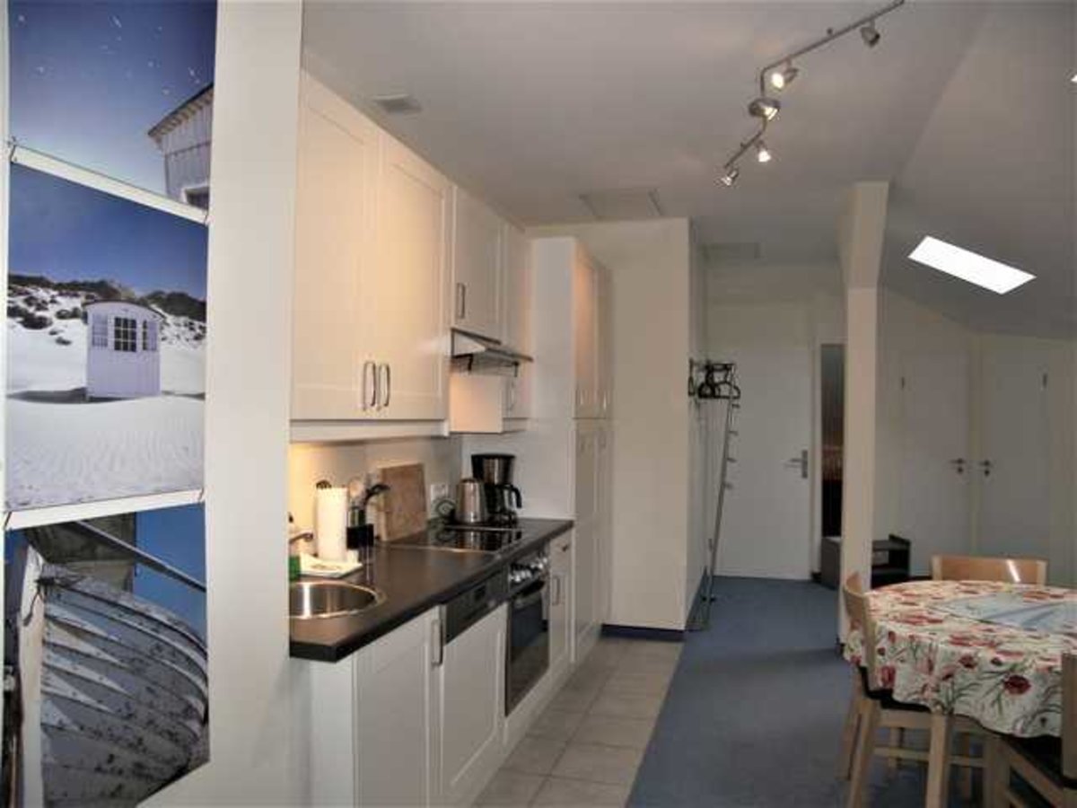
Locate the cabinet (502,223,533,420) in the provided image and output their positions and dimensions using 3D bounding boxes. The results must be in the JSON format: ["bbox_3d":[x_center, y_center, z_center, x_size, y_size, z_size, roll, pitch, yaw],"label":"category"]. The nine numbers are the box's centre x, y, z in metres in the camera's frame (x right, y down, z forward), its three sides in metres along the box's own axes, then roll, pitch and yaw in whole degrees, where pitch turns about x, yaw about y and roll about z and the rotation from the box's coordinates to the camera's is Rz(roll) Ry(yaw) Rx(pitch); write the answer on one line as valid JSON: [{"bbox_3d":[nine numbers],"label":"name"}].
[{"bbox_3d":[-0.283,-0.390,3.720,0.363,0.943,0.430,0,-1,17],"label":"cabinet"}]

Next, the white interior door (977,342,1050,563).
[{"bbox_3d":[3.858,0.540,6.079,0.060,2.000,0.800,1,-1,-3],"label":"white interior door"}]

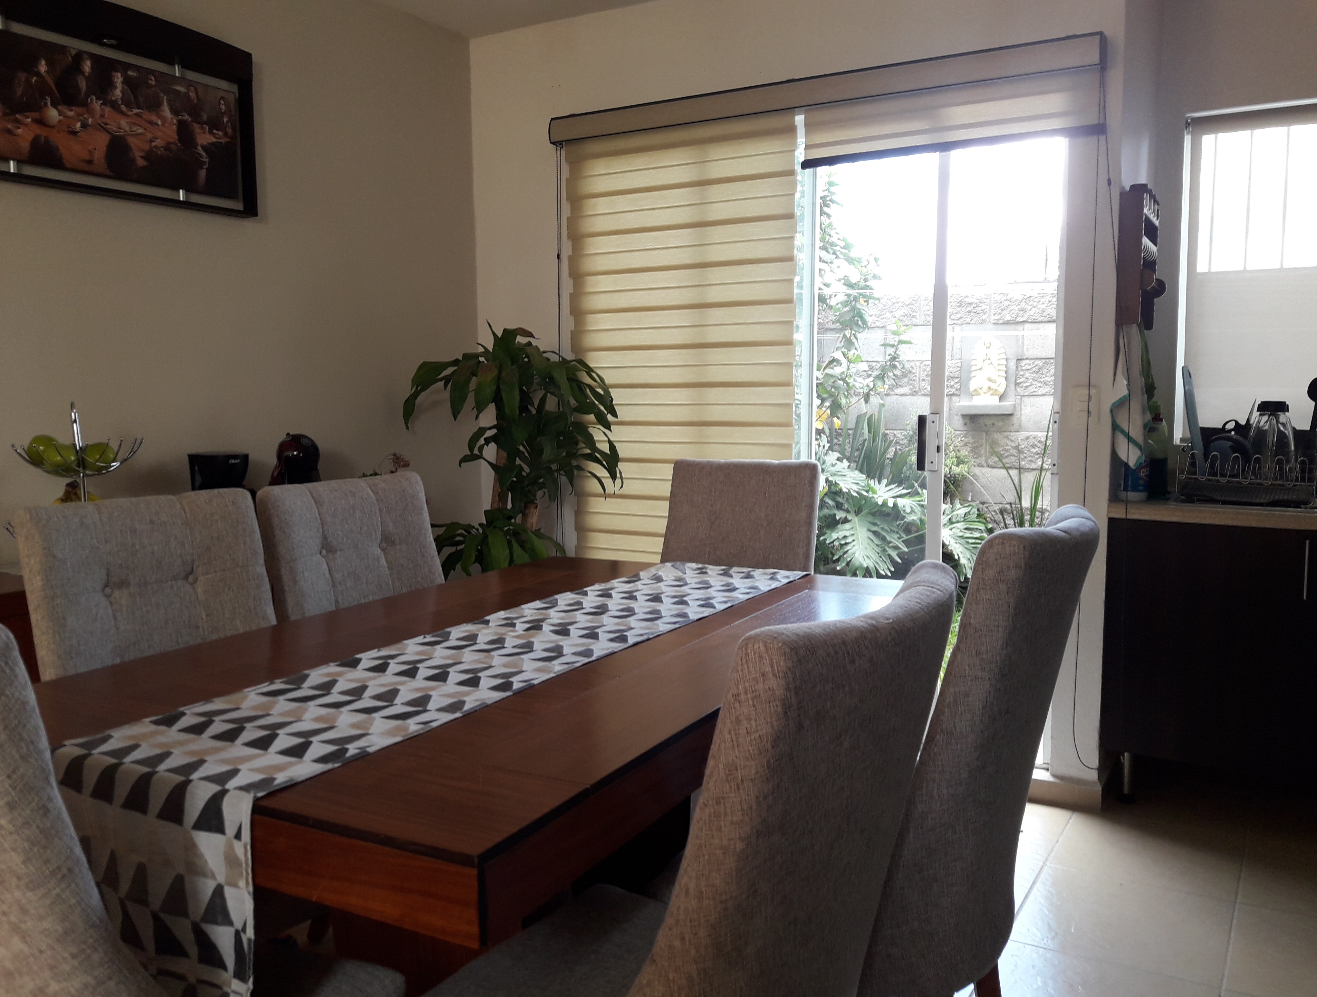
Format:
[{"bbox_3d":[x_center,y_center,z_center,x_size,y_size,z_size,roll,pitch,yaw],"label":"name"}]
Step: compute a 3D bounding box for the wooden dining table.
[{"bbox_3d":[-0.241,0.649,2.216,1.070,0.750,1.760,3,7,29],"label":"wooden dining table"}]

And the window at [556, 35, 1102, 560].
[{"bbox_3d":[0.429,-0.275,3.503,1.820,2.080,0.140,3,7,31],"label":"window"}]

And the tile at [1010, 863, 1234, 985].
[{"bbox_3d":[1.090,0.991,2.517,0.440,0.010,0.440,3,7,31],"label":"tile"}]

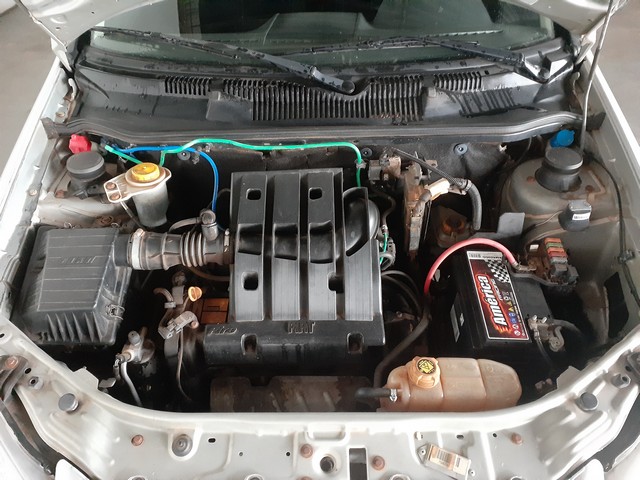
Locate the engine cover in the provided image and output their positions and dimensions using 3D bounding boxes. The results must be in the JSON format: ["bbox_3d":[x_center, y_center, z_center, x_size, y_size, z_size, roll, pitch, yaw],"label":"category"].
[{"bbox_3d":[-0.055,0.051,1.104,0.365,0.160,0.380,0,66,0],"label":"engine cover"}]

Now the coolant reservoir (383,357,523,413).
[{"bbox_3d":[0.250,0.322,1.017,0.260,0.155,0.125,0,46,0],"label":"coolant reservoir"}]

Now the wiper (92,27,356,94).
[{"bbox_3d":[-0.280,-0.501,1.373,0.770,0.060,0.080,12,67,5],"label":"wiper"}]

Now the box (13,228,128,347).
[{"bbox_3d":[-0.513,0.115,1.112,0.230,0.160,0.250,0,53,0],"label":"box"}]

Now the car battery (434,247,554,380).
[{"bbox_3d":[0.390,0.171,1.120,0.175,0.180,0.242,0,46,0],"label":"car battery"}]

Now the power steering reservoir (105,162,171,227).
[{"bbox_3d":[-0.428,-0.102,1.190,0.145,0.135,0.085,-19,49,-17],"label":"power steering reservoir"}]

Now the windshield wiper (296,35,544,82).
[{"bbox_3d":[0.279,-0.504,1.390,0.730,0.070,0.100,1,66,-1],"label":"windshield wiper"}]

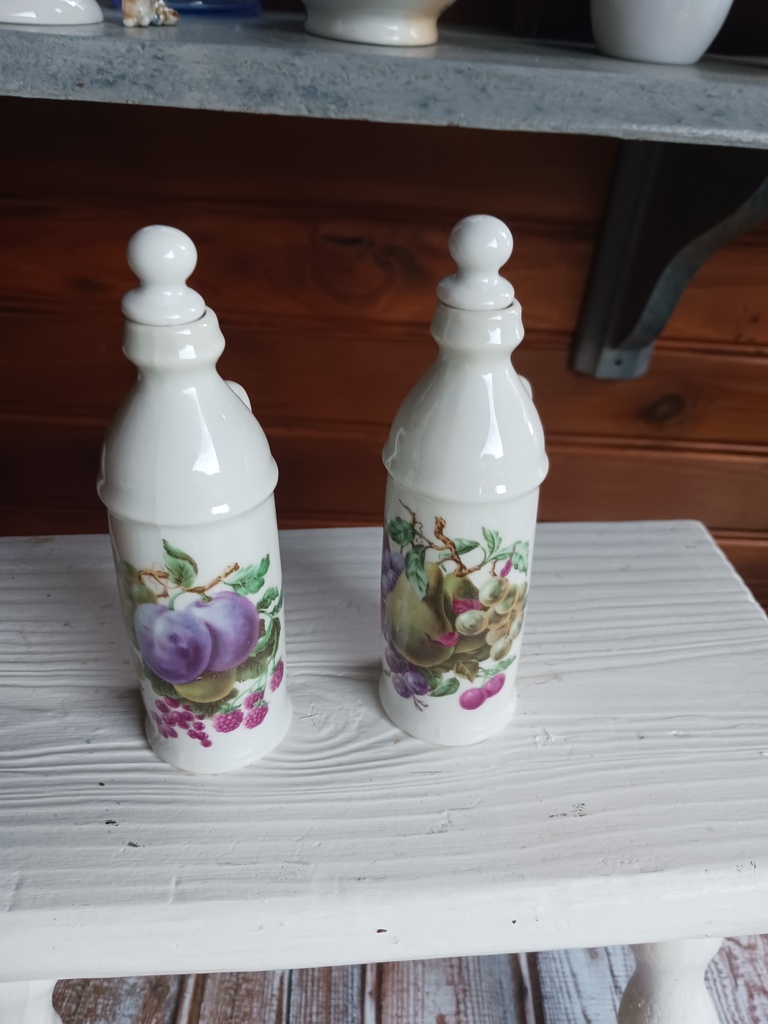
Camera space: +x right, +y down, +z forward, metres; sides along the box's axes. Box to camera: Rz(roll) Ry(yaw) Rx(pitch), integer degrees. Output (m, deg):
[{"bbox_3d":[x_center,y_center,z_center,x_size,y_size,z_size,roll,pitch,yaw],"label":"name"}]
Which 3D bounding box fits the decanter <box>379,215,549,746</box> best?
[{"bbox_3d":[0.039,-0.011,0.362,0.072,0.237,0.088,18,35,27],"label":"decanter"}]

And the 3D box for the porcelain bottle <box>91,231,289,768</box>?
[{"bbox_3d":[-0.079,-0.002,0.344,0.072,0.237,0.088,5,31,7],"label":"porcelain bottle"}]

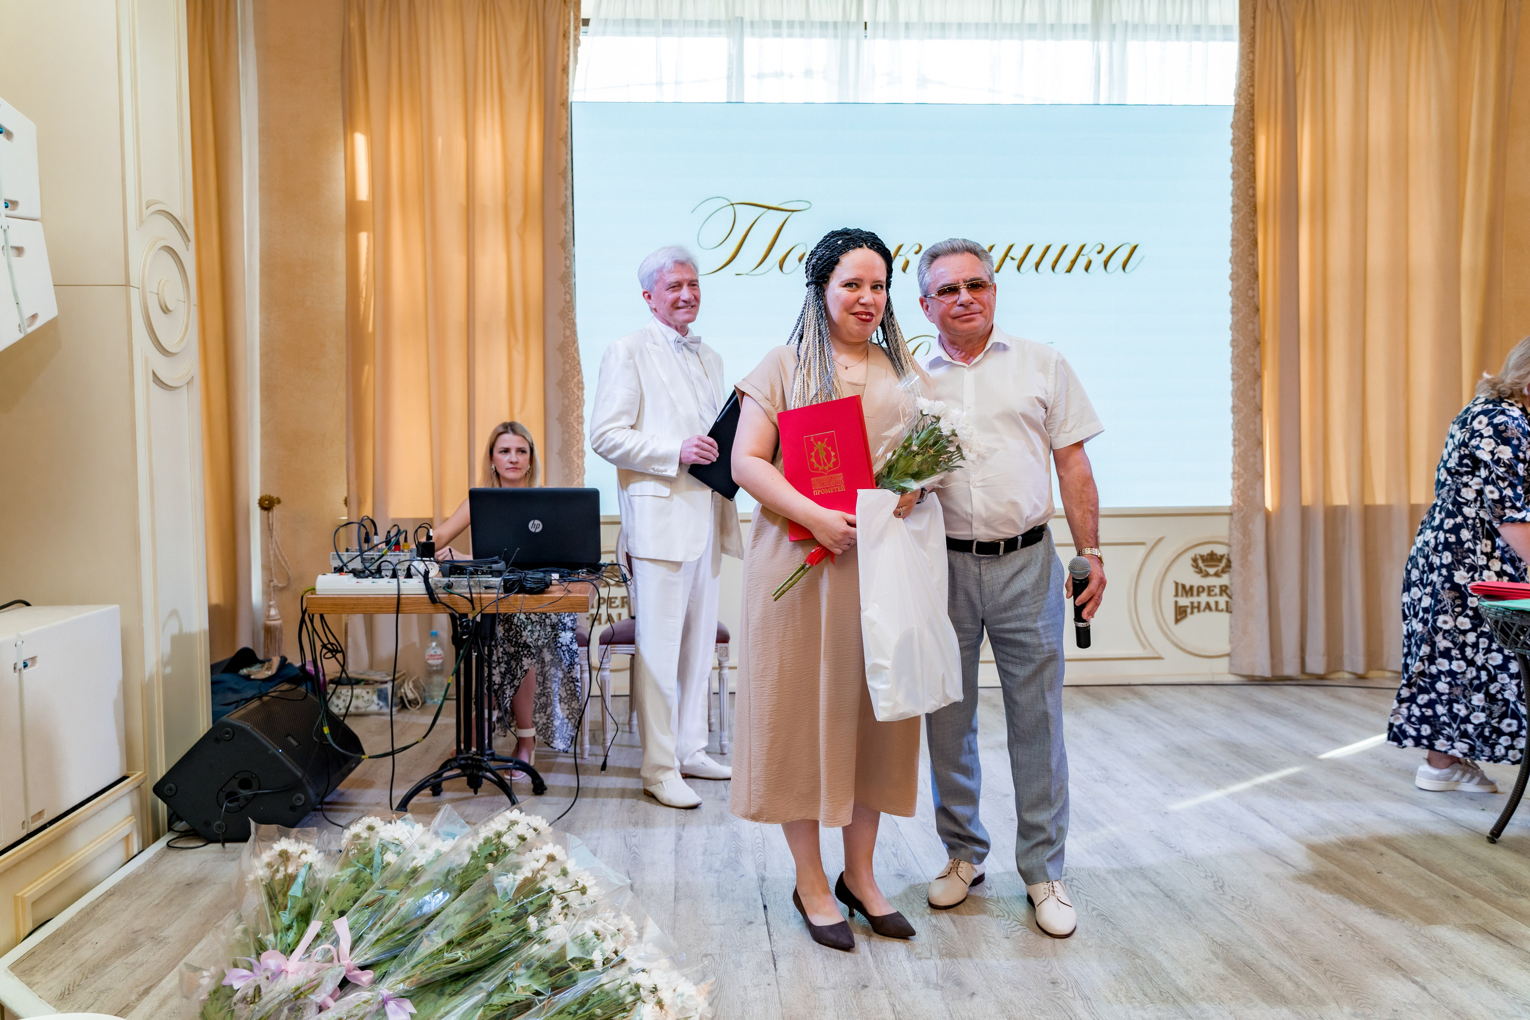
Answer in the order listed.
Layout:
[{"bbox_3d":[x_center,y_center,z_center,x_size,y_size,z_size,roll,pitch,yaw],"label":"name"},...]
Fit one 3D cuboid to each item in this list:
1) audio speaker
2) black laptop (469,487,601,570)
[{"bbox_3d":[-1.571,0.818,3.808,0.376,0.348,0.600,42,0,-5],"label":"audio speaker"},{"bbox_3d":[-0.723,0.053,3.820,0.395,0.250,0.330,0,3,-3],"label":"black laptop"}]

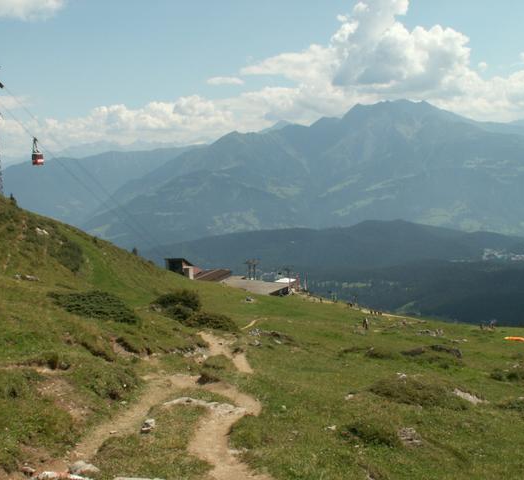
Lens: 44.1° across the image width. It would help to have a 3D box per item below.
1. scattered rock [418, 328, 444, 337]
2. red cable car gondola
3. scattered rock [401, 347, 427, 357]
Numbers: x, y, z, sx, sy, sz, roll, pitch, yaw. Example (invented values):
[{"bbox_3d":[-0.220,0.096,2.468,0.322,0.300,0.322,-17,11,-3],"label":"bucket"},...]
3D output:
[{"bbox_3d":[23.516,12.858,90.000,3.500,0.750,1.800,1,8,10],"label":"scattered rock"},{"bbox_3d":[-53.628,-21.133,155.000,1.750,6.800,2.400,1,8,8],"label":"red cable car gondola"},{"bbox_3d":[11.225,8.266,48.000,1.850,0.550,1.050,1,8,10],"label":"scattered rock"}]

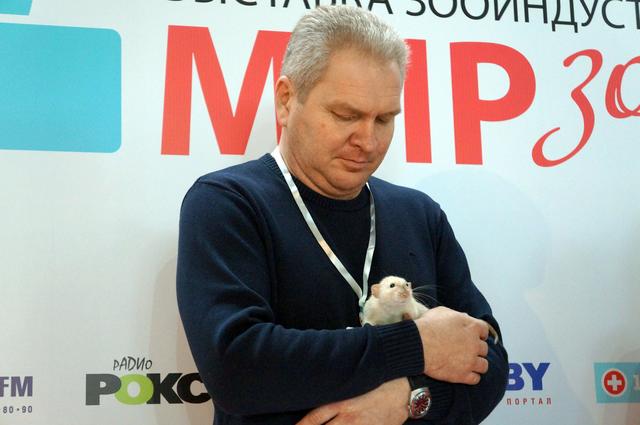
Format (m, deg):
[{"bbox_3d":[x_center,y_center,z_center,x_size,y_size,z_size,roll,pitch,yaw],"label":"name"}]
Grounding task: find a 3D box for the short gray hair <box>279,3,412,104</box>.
[{"bbox_3d":[0.036,-0.207,1.730,0.176,0.180,0.200,0,24,-28],"label":"short gray hair"}]

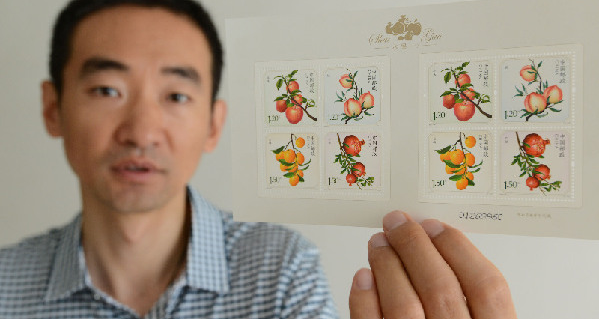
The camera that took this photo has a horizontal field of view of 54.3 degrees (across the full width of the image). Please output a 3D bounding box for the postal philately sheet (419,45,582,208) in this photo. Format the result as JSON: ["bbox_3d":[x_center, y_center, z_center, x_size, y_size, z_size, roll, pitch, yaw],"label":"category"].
[{"bbox_3d":[0.093,-0.015,0.274,0.073,0.073,0.005,0,1,20],"label":"postal philately sheet"}]

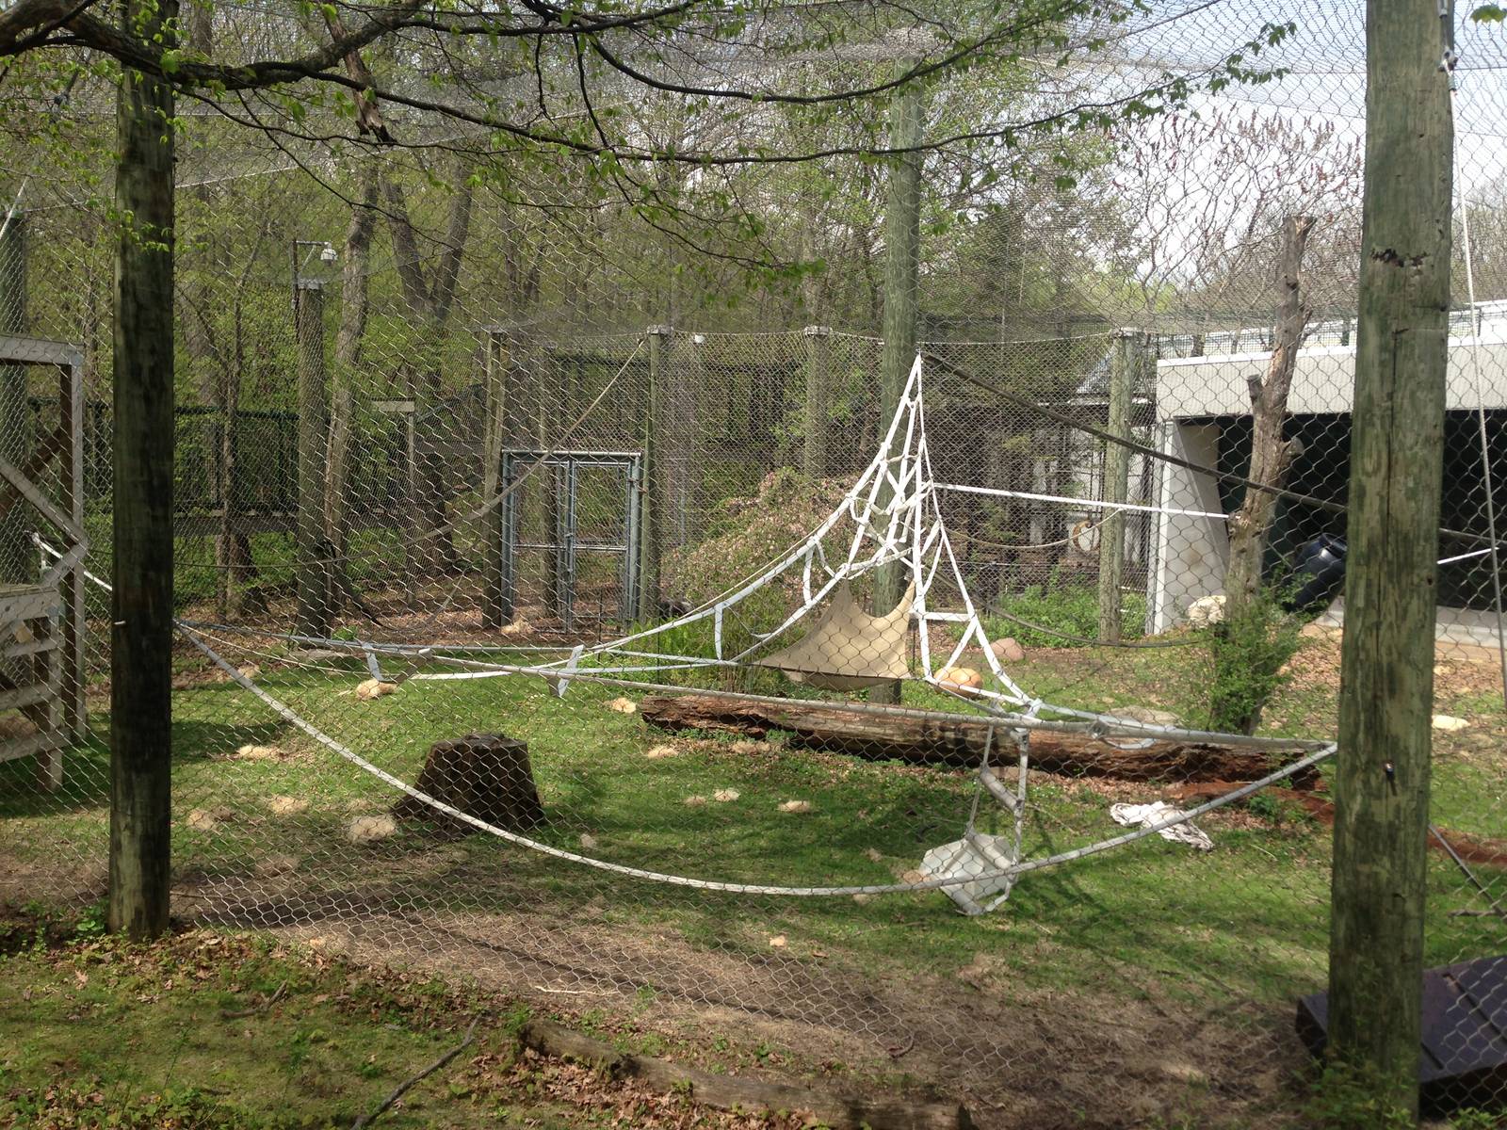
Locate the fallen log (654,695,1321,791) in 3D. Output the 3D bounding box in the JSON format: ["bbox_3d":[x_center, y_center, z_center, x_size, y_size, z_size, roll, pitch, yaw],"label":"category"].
[{"bbox_3d":[1.500,1.161,10.319,4.790,0.340,0.400,3,4,19],"label":"fallen log"}]

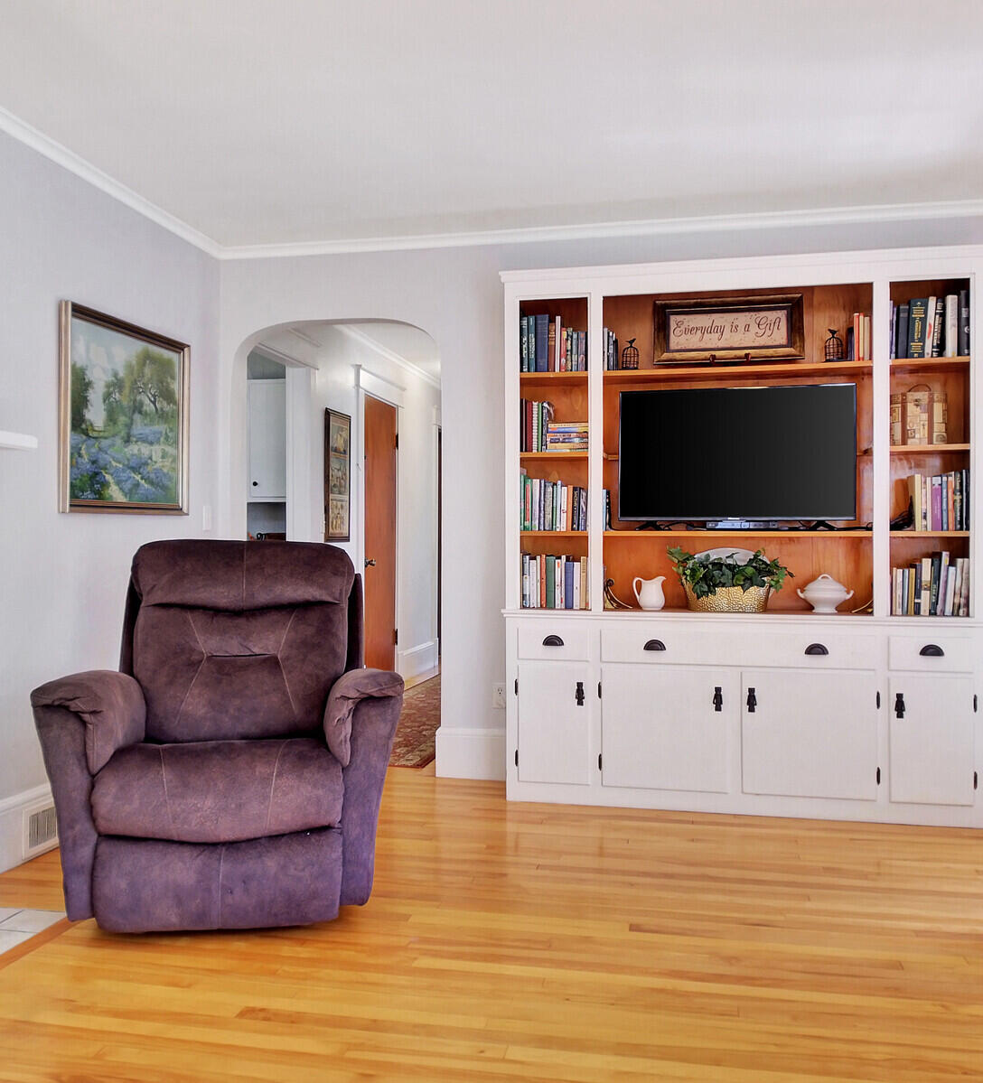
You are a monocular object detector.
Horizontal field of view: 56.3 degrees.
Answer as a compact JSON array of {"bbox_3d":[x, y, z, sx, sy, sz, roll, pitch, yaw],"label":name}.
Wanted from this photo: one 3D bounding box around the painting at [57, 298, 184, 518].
[{"bbox_3d":[-1.436,-0.481,3.653,0.035,0.749,0.812,0,0,12],"label":"painting"}]

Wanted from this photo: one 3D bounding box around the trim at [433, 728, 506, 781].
[{"bbox_3d":[-0.066,0.962,4.187,0.365,0.227,0.020,0,0,12],"label":"trim"}]

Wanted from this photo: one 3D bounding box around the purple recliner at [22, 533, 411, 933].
[{"bbox_3d":[-0.822,0.536,2.990,1.041,1.082,0.959,0,0,-8],"label":"purple recliner"}]

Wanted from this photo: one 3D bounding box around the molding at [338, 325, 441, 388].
[{"bbox_3d":[-0.680,-1.336,6.731,0.055,0.060,2.562,0,0,12],"label":"molding"}]

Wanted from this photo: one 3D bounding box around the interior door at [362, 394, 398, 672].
[{"bbox_3d":[-0.779,0.046,6.410,0.042,2.041,0.665,0,0,12],"label":"interior door"}]

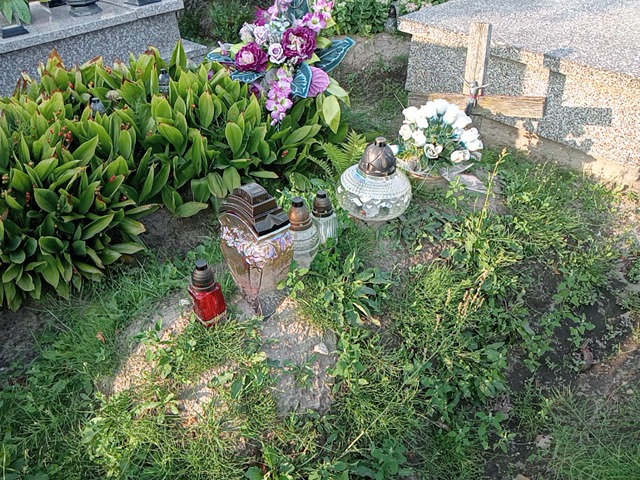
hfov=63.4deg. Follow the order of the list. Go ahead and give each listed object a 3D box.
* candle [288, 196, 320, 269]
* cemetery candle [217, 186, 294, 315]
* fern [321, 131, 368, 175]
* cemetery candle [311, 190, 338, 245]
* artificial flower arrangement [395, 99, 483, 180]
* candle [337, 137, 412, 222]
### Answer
[{"bbox_3d":[-0.049,-0.022,1.509,0.098,0.237,0.098,-1,38,0],"label":"candle"},{"bbox_3d":[-0.160,0.028,1.336,0.105,0.374,0.147,-31,47,-33],"label":"cemetery candle"},{"bbox_3d":[0.117,-0.325,1.957,0.200,0.160,0.200,-1,38,0],"label":"fern"},{"bbox_3d":[0.021,-0.064,1.603,0.082,0.188,0.082,-1,38,0],"label":"cemetery candle"},{"bbox_3d":[0.424,-0.335,1.876,0.295,0.270,0.280,-1,38,0],"label":"artificial flower arrangement"},{"bbox_3d":[0.178,-0.209,1.718,0.243,0.270,0.243,-1,38,0],"label":"candle"}]

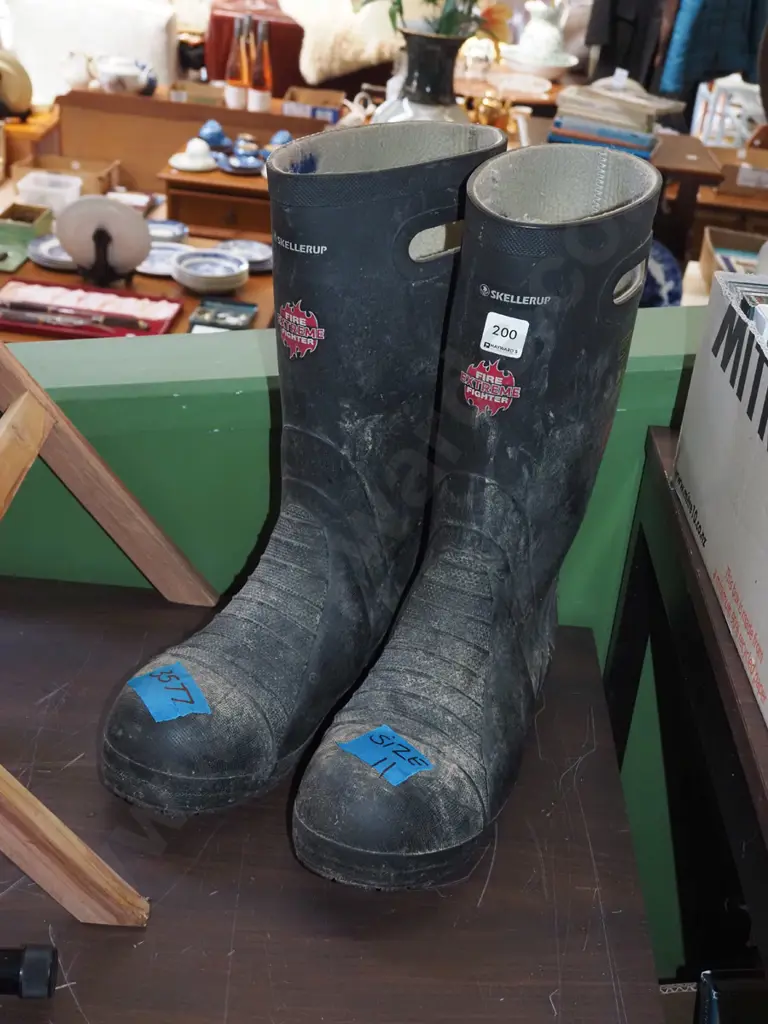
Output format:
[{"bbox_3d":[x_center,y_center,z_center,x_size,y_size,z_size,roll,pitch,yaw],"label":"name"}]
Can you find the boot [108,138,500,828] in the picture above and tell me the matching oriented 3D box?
[{"bbox_3d":[-0.064,-0.035,0.916,0.124,0.420,0.322,23,32,32],"label":"boot"}]

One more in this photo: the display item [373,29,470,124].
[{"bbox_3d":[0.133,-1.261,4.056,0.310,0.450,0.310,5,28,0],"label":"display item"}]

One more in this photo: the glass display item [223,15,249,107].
[{"bbox_3d":[-0.518,-1.584,4.589,0.082,0.299,0.082,5,28,0],"label":"glass display item"}]

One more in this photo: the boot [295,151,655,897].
[{"bbox_3d":[0.062,0.000,0.869,0.124,0.420,0.322,17,29,21],"label":"boot"}]

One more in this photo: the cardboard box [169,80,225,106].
[{"bbox_3d":[-0.656,-1.505,4.690,0.187,0.045,0.165,6,28,2],"label":"cardboard box"}]

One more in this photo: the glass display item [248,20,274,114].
[{"bbox_3d":[-0.430,-1.562,4.556,0.082,0.299,0.082,5,28,0],"label":"glass display item"}]

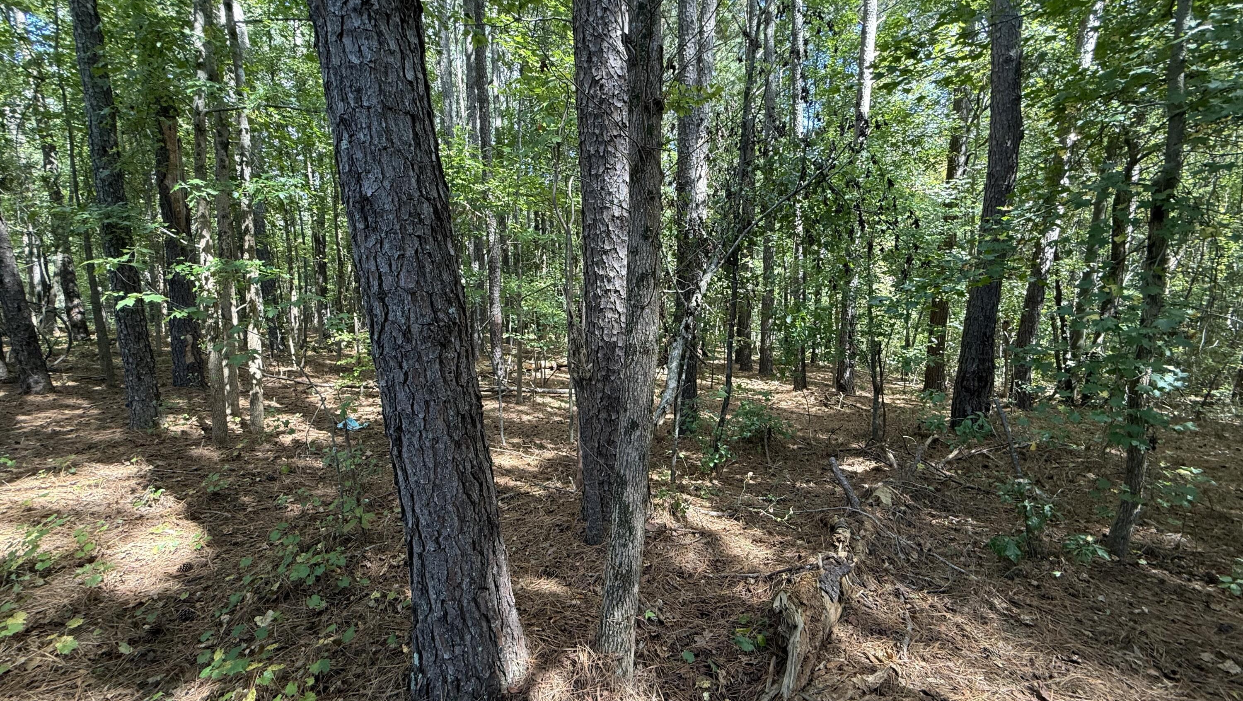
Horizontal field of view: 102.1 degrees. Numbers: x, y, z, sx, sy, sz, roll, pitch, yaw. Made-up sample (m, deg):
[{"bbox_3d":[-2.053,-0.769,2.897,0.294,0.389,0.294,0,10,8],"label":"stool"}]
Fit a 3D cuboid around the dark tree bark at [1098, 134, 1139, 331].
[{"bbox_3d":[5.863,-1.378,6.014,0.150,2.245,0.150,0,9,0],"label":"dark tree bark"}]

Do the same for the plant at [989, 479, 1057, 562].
[{"bbox_3d":[2.290,0.952,2.833,0.290,0.420,0.270,0,9,0],"label":"plant"}]

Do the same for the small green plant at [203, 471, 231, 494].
[{"bbox_3d":[-3.005,0.974,3.727,0.160,0.110,0.150,0,9,0],"label":"small green plant"}]

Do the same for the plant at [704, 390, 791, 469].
[{"bbox_3d":[1.068,0.660,4.223,0.640,0.576,0.500,0,9,0],"label":"plant"}]

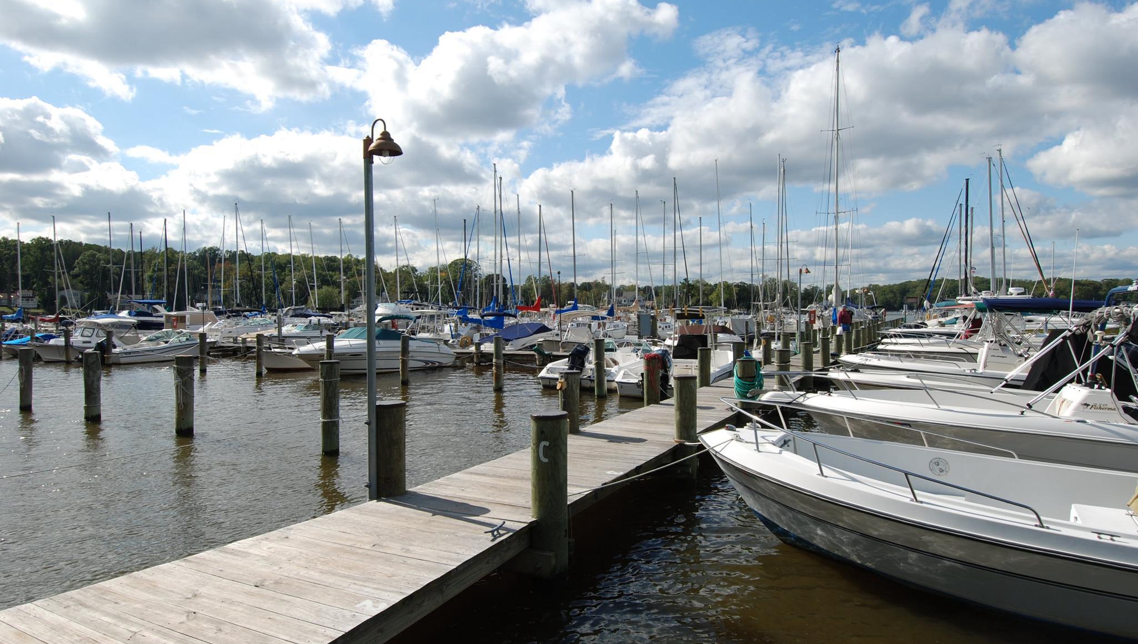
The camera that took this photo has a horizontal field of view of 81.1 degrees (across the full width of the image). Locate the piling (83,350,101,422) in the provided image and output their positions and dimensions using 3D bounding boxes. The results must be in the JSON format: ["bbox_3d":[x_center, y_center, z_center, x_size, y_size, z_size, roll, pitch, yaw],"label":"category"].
[{"bbox_3d":[-8.705,1.178,12.150,0.290,1.299,0.290,0,1,0],"label":"piling"}]

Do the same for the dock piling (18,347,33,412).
[{"bbox_3d":[-10.946,1.160,13.400,0.265,1.281,0.265,0,1,0],"label":"dock piling"}]

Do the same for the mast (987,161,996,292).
[{"bbox_3d":[23.853,-4.672,37.578,0.161,9.150,0.140,-1,1,29],"label":"mast"}]

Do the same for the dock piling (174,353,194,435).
[{"bbox_3d":[-6.282,1.195,10.870,0.295,1.315,0.295,0,1,0],"label":"dock piling"}]

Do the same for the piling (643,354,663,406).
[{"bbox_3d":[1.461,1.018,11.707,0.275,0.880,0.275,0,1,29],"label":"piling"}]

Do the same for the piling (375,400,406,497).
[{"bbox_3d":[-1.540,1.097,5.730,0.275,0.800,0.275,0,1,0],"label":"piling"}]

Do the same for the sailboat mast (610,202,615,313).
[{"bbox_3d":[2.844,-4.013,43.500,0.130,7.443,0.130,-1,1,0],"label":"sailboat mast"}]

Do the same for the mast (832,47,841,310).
[{"bbox_3d":[19.348,-10.389,48.000,0.220,18.995,0.220,1,1,28],"label":"mast"}]

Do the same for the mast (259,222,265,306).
[{"bbox_3d":[-26.188,-4.428,57.074,0.161,8.660,0.140,-1,1,29],"label":"mast"}]

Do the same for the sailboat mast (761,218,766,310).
[{"bbox_3d":[16.375,-4.522,56.071,0.161,8.320,0.140,1,1,29],"label":"sailboat mast"}]

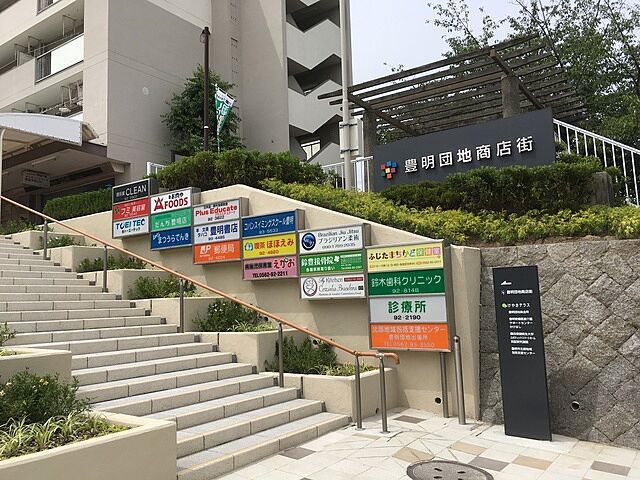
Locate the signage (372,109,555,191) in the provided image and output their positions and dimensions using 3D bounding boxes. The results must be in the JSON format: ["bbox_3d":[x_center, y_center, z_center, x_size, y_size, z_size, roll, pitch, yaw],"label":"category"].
[{"bbox_3d":[2.518,-1.488,9.941,3.431,1.100,0.120,-6,-8,34],"label":"signage"}]

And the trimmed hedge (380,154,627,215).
[{"bbox_3d":[2.773,-0.676,8.878,3.730,0.770,0.800,-6,-8,34],"label":"trimmed hedge"}]

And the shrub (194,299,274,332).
[{"bbox_3d":[-1.276,1.148,8.035,1.120,0.490,0.770,-6,-8,34],"label":"shrub"}]

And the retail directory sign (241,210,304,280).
[{"bbox_3d":[-0.699,0.098,8.026,1.060,0.975,0.180,-6,-7,34],"label":"retail directory sign"}]

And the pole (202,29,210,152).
[{"bbox_3d":[-2.687,-2.795,12.706,0.150,4.800,0.150,-6,-8,34],"label":"pole"}]

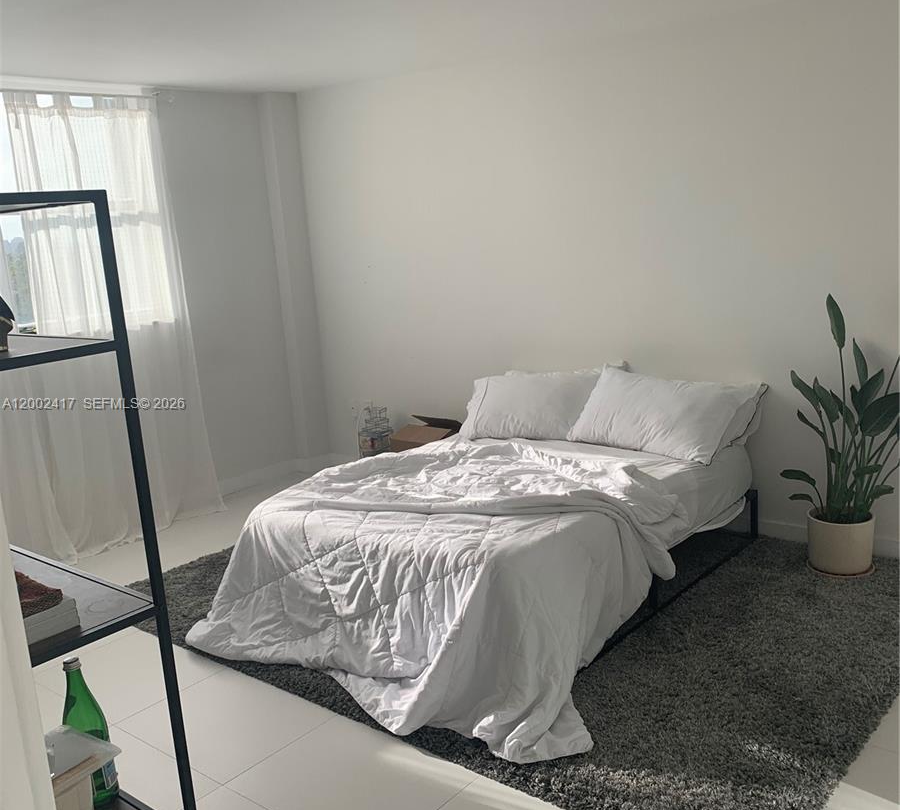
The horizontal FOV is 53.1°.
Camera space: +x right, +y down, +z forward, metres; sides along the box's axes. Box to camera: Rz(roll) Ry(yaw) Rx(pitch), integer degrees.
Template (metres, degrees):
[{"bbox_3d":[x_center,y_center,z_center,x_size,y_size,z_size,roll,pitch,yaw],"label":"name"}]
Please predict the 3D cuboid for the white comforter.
[{"bbox_3d":[0.039,0.576,3.525,1.770,0.570,1.580,5,13,39],"label":"white comforter"}]

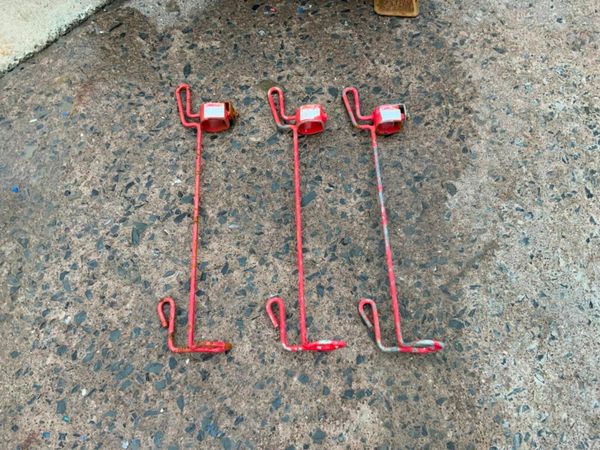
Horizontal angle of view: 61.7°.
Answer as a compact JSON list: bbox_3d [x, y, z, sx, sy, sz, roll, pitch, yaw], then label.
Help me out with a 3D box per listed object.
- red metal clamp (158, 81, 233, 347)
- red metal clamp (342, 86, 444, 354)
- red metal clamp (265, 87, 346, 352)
[{"bbox_3d":[-0.235,-0.056,1.192,0.165,0.068,0.706,-2,66,-1],"label":"red metal clamp"},{"bbox_3d":[0.202,-0.050,1.189,0.169,0.068,0.698,-2,66,-1],"label":"red metal clamp"},{"bbox_3d":[0.001,-0.053,1.190,0.167,0.068,0.692,-2,66,-1],"label":"red metal clamp"}]

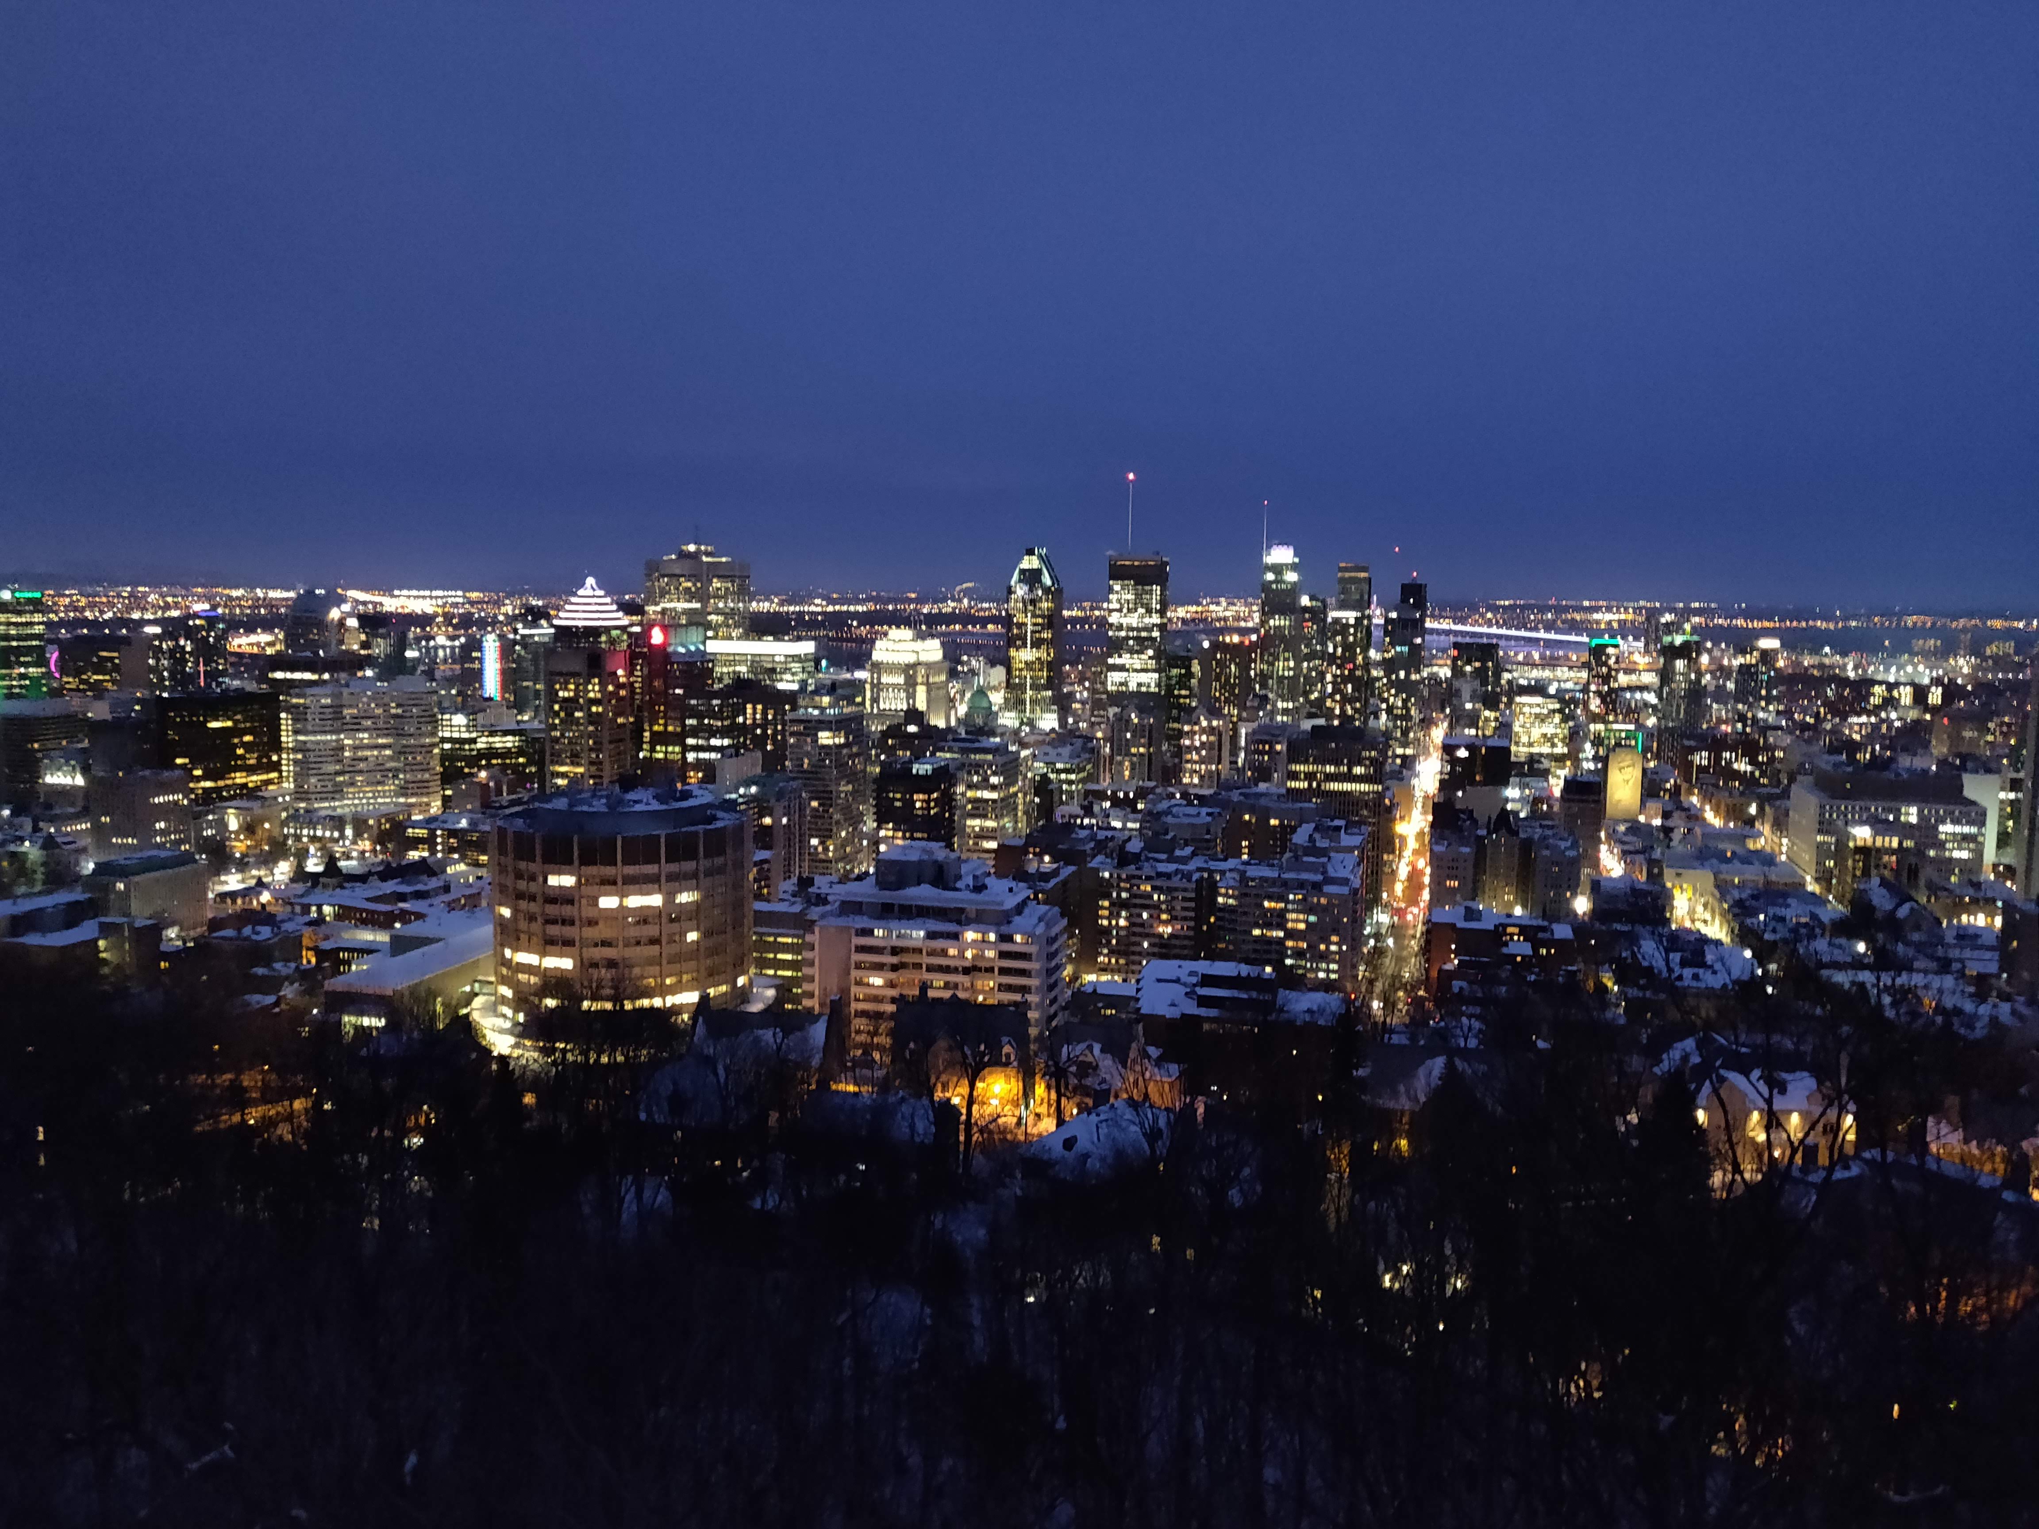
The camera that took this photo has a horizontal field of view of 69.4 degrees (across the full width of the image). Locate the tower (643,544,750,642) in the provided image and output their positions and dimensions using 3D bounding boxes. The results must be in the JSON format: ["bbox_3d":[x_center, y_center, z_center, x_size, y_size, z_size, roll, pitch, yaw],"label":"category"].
[{"bbox_3d":[-276.180,-95.020,1268.330,78.540,188.000,78.540,3,7,16],"label":"tower"}]

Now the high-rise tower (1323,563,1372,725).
[{"bbox_3d":[300.550,-97.090,1355.170,38.110,178.000,38.110,3,7,16],"label":"high-rise tower"}]

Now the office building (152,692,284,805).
[{"bbox_3d":[-460.800,-1.560,848.970,32.780,79.660,54.640,3,7,16],"label":"office building"}]

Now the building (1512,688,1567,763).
[{"bbox_3d":[390.570,-15.310,1108.700,33.490,81.040,33.490,3,7,16],"label":"building"}]

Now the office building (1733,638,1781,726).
[{"bbox_3d":[650.990,-55.540,1298.320,38.000,106.000,32.000,3,7,17],"label":"office building"}]

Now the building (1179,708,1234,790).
[{"bbox_3d":[109.330,5.540,860.130,27.000,79.000,26.000,3,7,17],"label":"building"}]

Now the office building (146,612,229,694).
[{"bbox_3d":[-785.900,-81.190,1394.800,50.810,119.210,40.650,3,7,16],"label":"office building"}]

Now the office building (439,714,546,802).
[{"bbox_3d":[-336.130,-2.560,947.740,65.000,58.000,25.000,3,7,16],"label":"office building"}]

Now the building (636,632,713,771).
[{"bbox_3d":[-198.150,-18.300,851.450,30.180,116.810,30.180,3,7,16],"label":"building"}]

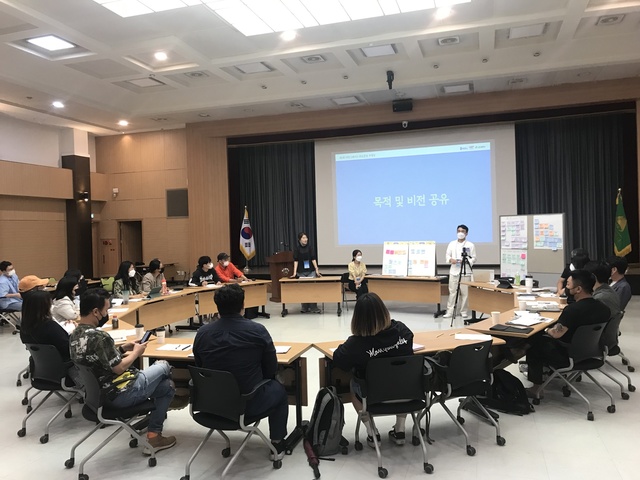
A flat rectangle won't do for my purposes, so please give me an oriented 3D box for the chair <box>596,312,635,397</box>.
[{"bbox_3d":[2.800,1.117,5.169,0.570,0.790,0.520,-1,1,42],"label":"chair"}]

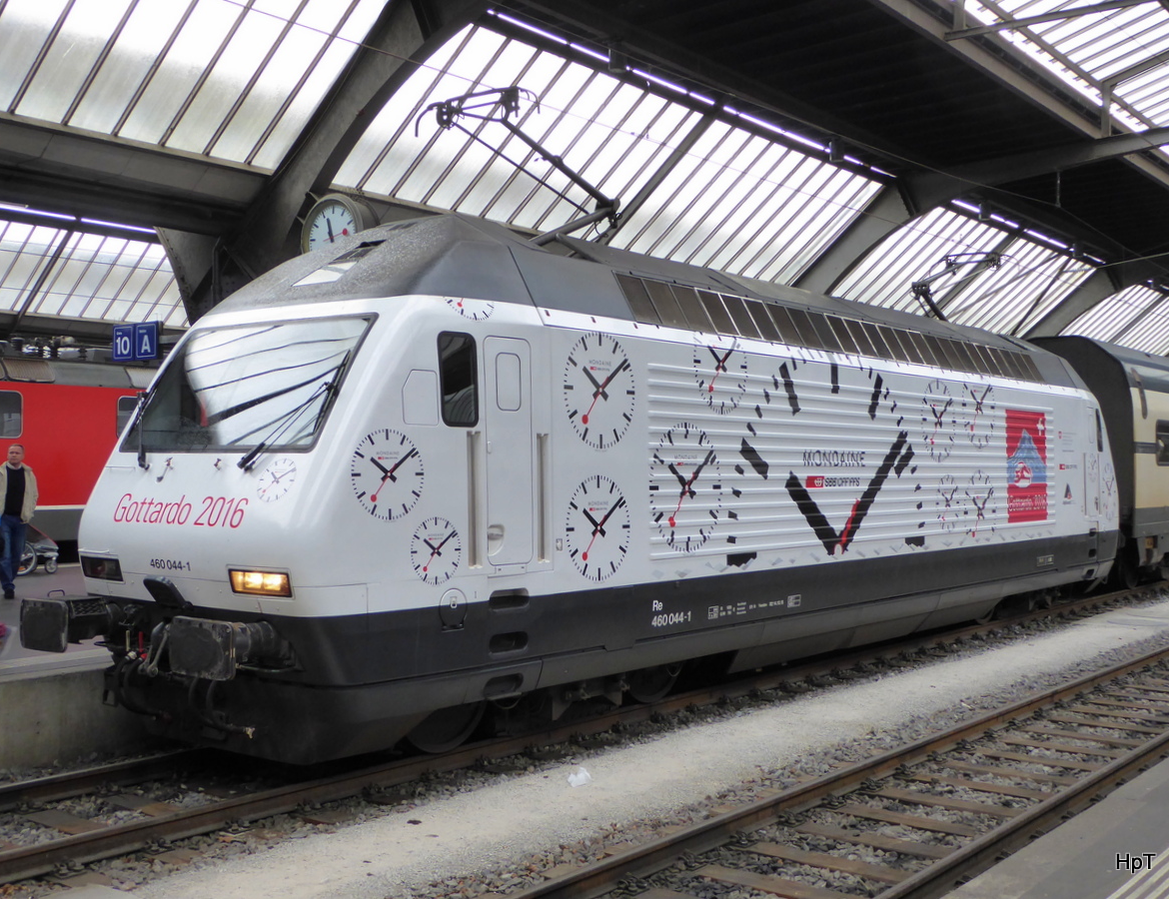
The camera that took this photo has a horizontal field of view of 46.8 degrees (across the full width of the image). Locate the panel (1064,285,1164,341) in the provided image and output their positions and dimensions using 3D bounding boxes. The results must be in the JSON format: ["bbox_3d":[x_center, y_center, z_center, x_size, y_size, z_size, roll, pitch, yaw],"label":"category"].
[{"bbox_3d":[15.922,-4.098,41.748,2.866,0.120,6.291,-47,-27,27],"label":"panel"}]

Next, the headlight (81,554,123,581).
[{"bbox_3d":[-3.534,0.882,9.955,0.550,0.165,0.100,-1,8,43],"label":"headlight"}]

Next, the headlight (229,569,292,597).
[{"bbox_3d":[-2.105,0.872,8.859,0.550,0.165,0.100,0,8,31],"label":"headlight"}]

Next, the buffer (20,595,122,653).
[{"bbox_3d":[-3.658,1.251,9.798,0.570,0.360,0.585,0,-1,37],"label":"buffer"}]

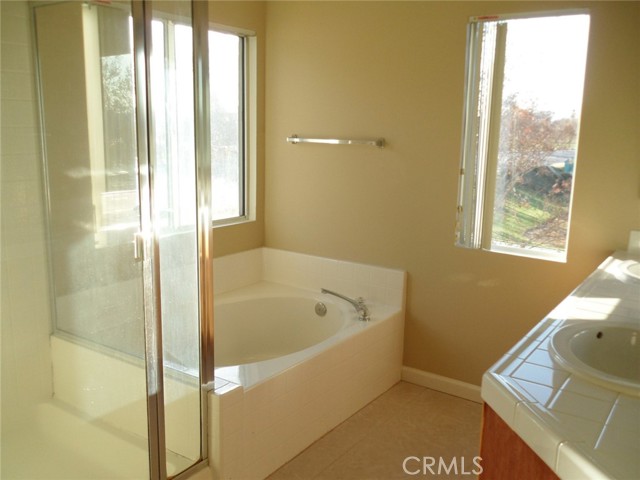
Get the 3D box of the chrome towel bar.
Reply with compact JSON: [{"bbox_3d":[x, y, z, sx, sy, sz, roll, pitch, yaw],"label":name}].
[{"bbox_3d":[0.077,-0.593,3.443,0.678,0.055,0.075,9,13,34],"label":"chrome towel bar"}]

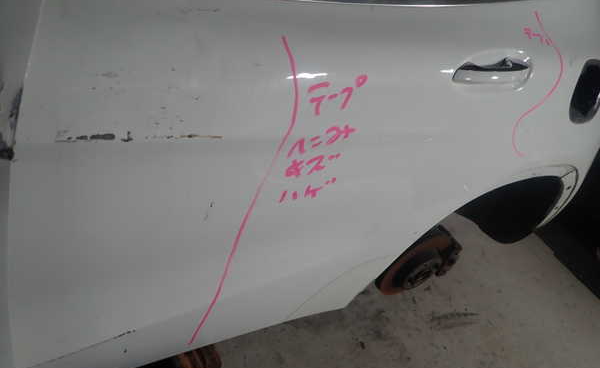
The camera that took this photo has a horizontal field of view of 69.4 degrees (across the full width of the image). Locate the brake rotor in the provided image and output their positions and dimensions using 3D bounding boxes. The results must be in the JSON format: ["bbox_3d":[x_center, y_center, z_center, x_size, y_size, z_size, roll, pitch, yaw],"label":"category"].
[{"bbox_3d":[0.366,0.256,1.325,0.288,0.288,0.060,-4,46,-35],"label":"brake rotor"}]

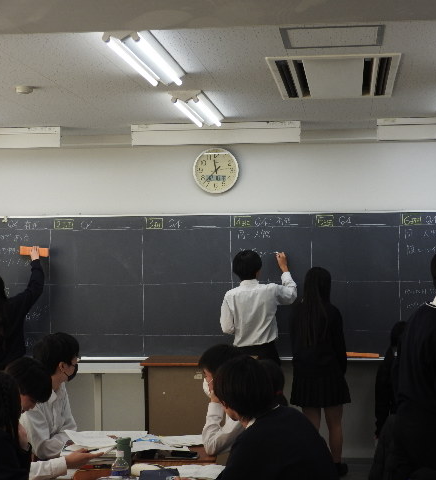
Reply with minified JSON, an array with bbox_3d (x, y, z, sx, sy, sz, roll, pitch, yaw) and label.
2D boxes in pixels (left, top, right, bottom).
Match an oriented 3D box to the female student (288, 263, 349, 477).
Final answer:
[{"bbox_3d":[0.774,0.986,8.367,0.443,1.557,0.340,-1,-1,10],"label":"female student"}]

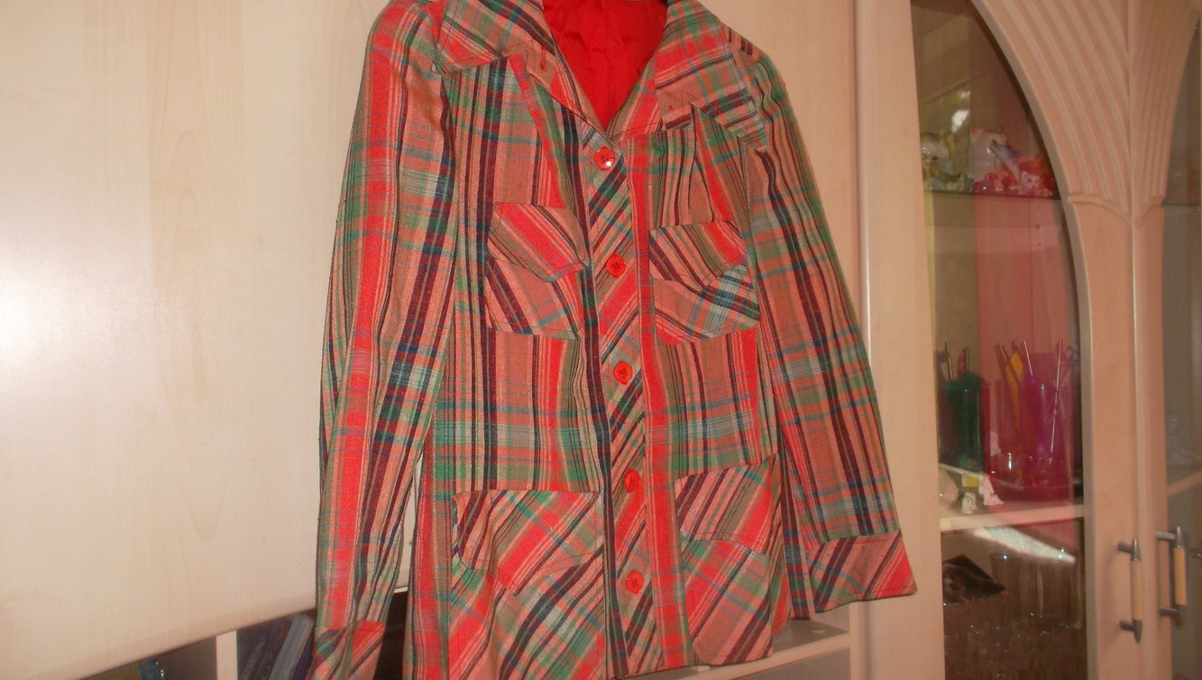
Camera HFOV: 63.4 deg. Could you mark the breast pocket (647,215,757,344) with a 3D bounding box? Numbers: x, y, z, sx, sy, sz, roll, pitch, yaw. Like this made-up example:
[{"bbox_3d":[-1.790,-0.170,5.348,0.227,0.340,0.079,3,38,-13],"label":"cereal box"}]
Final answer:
[{"bbox_3d":[0.096,-0.054,0.906,0.113,0.113,0.020,-2,1,-29],"label":"breast pocket"}]

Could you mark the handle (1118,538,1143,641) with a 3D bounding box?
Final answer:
[{"bbox_3d":[0.649,0.307,1.190,0.013,0.128,0.032,-2,1,-18],"label":"handle"}]

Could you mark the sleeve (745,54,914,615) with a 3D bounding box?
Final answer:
[{"bbox_3d":[0.237,-0.005,1.024,0.128,0.565,0.080,-15,8,-30],"label":"sleeve"}]

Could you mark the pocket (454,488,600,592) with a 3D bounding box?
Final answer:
[{"bbox_3d":[-0.061,0.166,0.811,0.130,0.087,0.022,1,-1,-30],"label":"pocket"}]

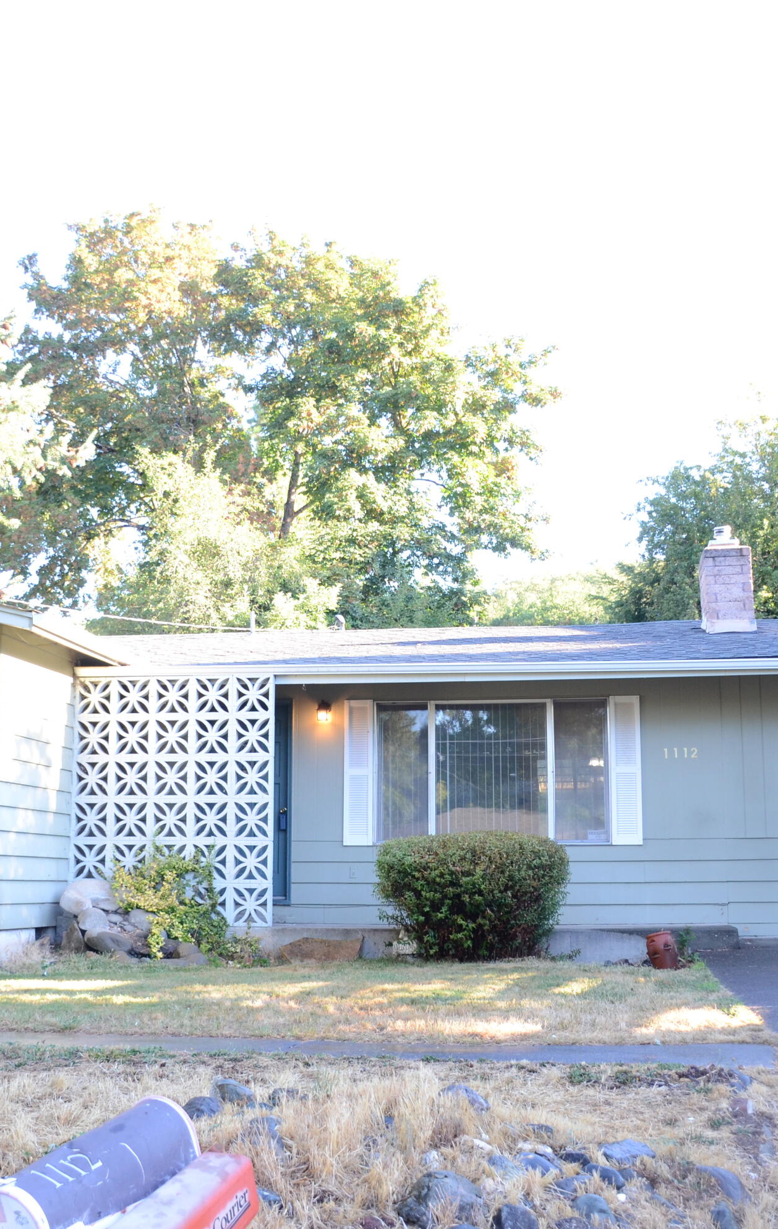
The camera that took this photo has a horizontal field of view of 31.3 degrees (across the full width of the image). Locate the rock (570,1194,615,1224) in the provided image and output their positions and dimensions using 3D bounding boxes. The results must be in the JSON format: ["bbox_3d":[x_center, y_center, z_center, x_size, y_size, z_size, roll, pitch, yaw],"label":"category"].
[{"bbox_3d":[0.757,2.214,5.163,0.190,0.150,0.170,0,-9,0],"label":"rock"}]

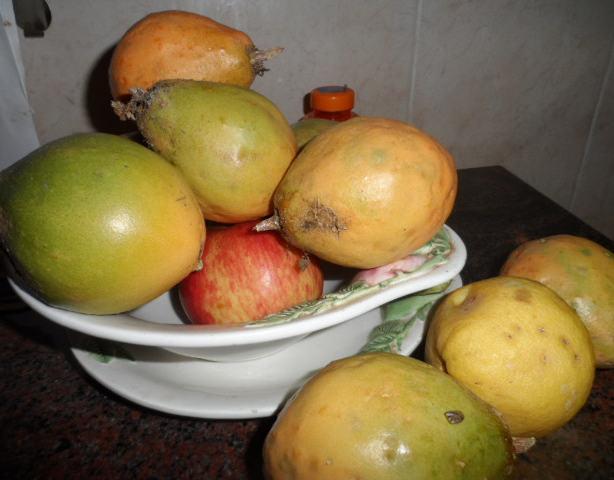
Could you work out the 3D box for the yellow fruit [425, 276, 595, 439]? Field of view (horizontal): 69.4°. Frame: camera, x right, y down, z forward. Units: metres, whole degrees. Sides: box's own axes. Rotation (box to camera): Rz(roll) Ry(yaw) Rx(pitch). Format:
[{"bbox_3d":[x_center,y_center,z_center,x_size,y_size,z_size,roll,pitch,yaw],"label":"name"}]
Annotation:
[{"bbox_3d":[0.094,0.054,0.210,0.071,0.069,0.075,-14,30,-23],"label":"yellow fruit"}]

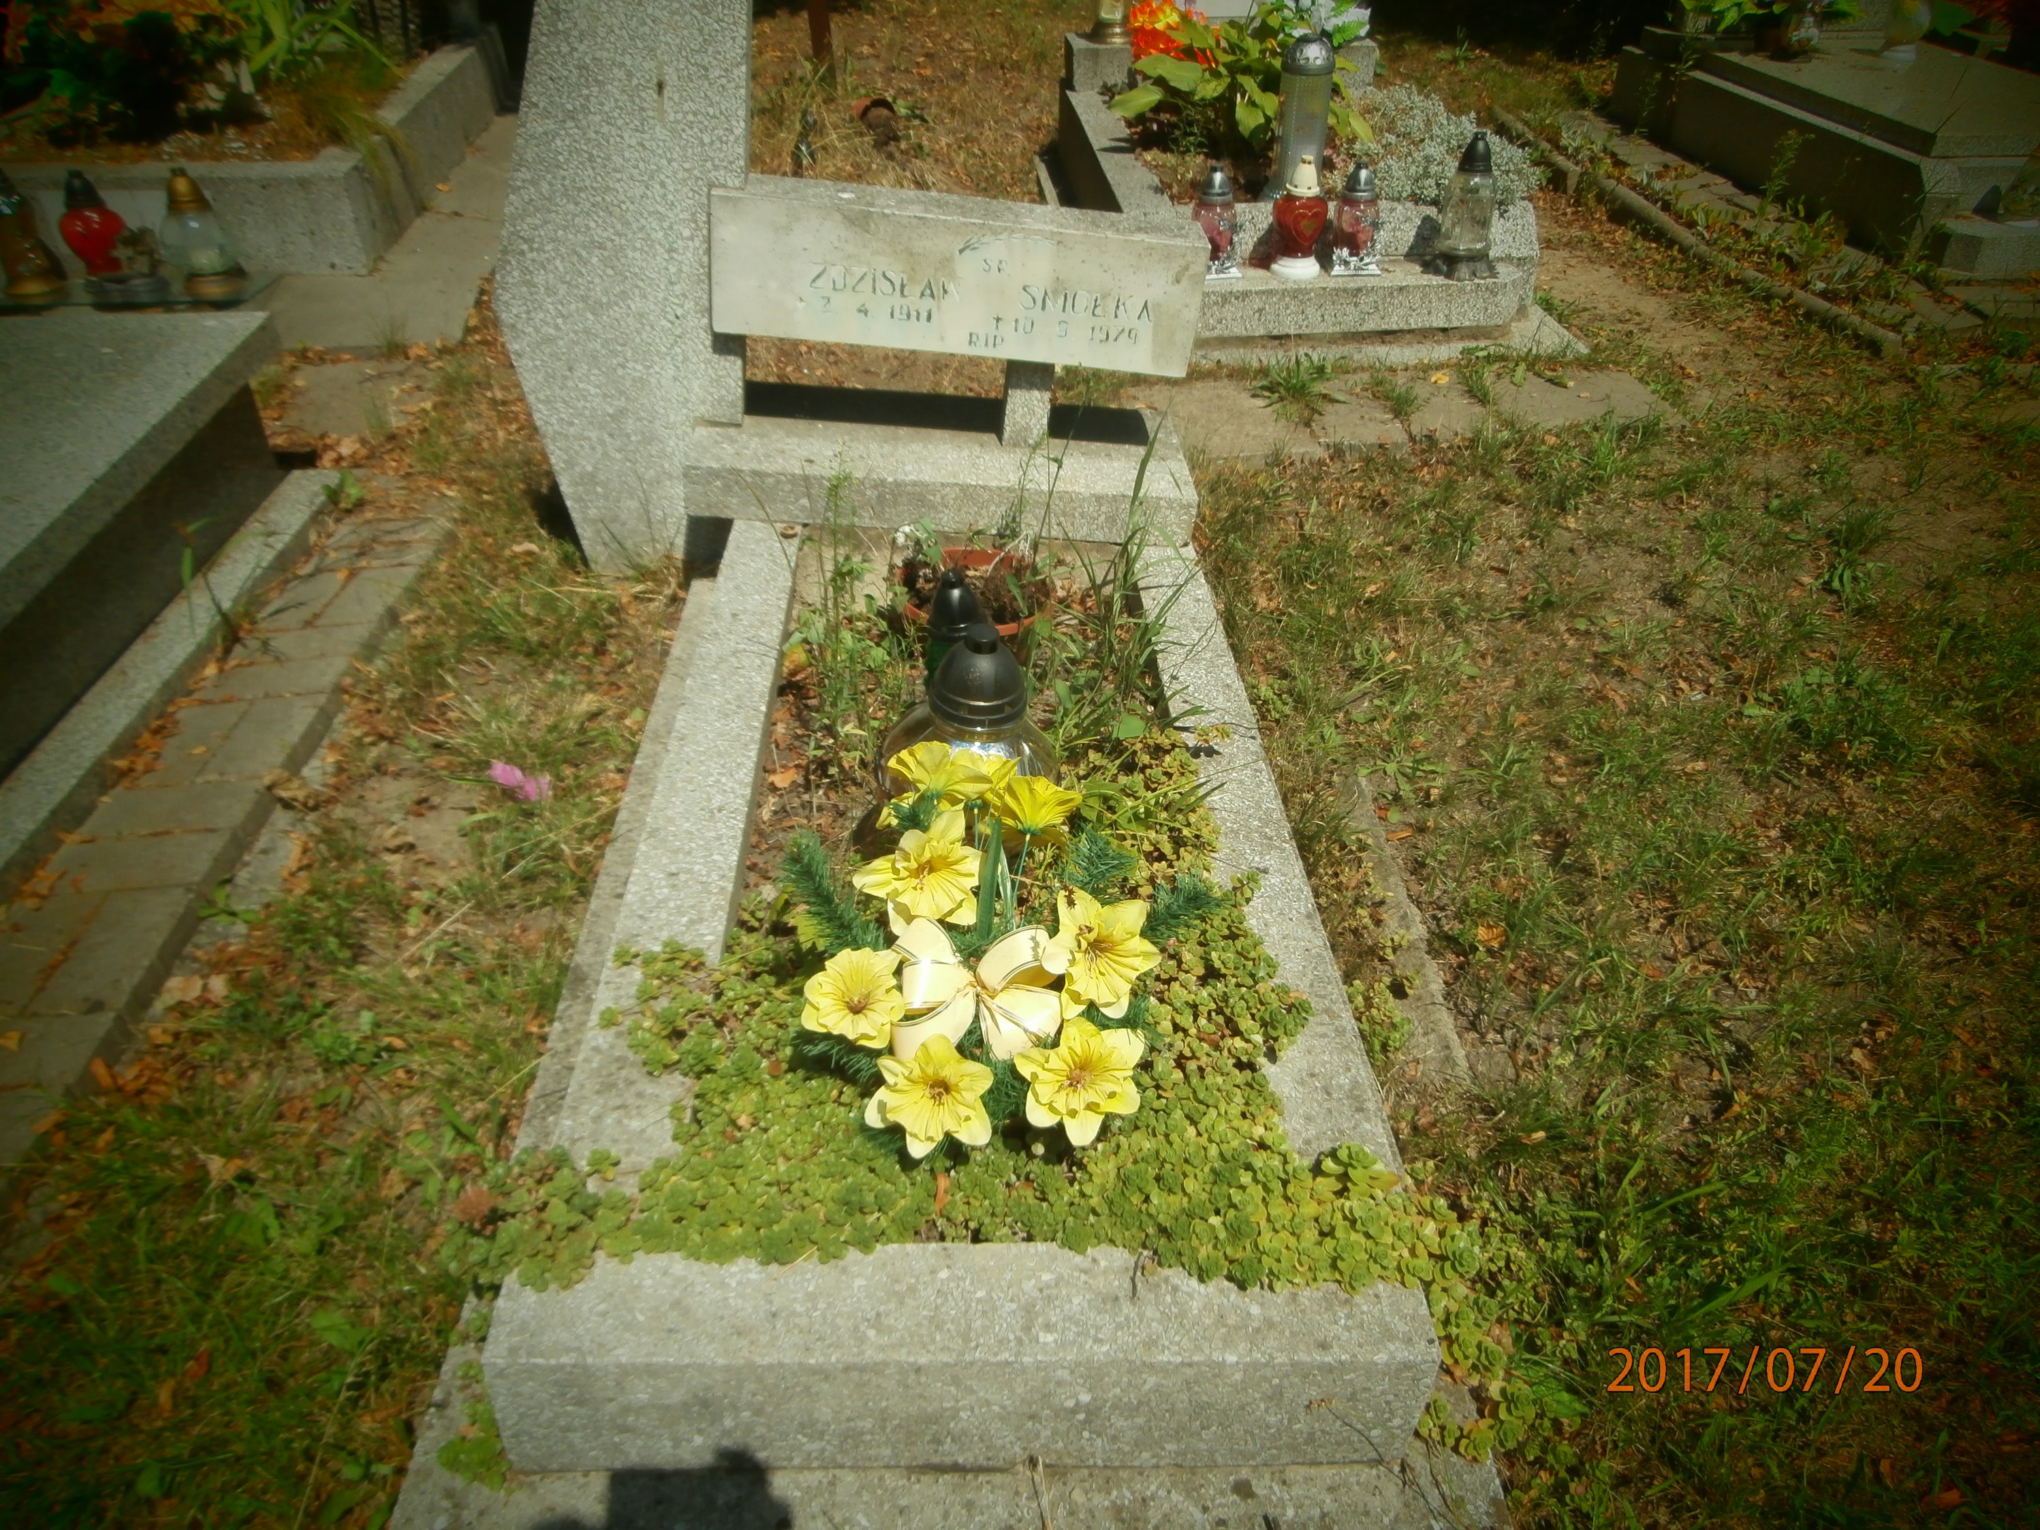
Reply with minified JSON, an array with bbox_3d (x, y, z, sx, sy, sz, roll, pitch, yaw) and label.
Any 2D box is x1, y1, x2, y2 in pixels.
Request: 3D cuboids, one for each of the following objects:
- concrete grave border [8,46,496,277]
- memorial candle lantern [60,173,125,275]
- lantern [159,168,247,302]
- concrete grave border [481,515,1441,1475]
[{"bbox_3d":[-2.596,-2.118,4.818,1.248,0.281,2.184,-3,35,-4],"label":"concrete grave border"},{"bbox_3d":[-2.386,-1.380,3.621,0.130,0.253,0.125,0,35,0],"label":"memorial candle lantern"},{"bbox_3d":[-2.108,-1.367,3.630,0.151,0.304,0.151,0,35,0],"label":"lantern"},{"bbox_3d":[-0.068,0.097,1.847,0.775,0.172,1.608,-1,35,-1],"label":"concrete grave border"}]

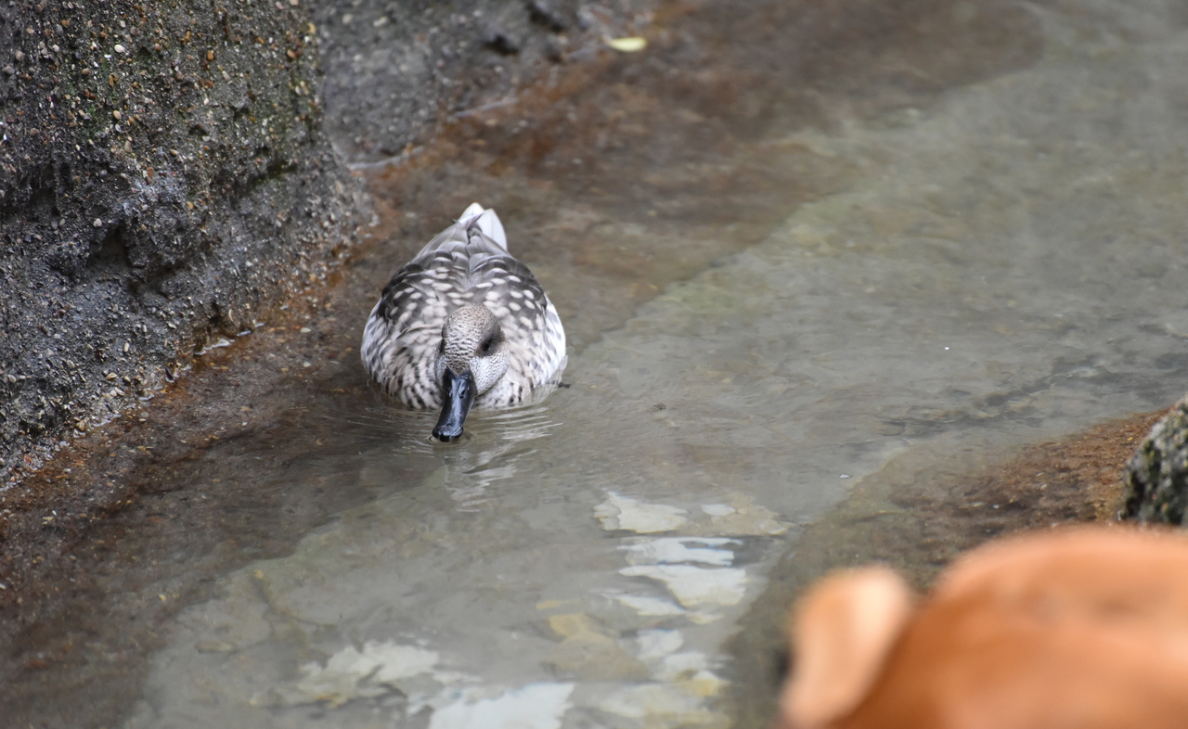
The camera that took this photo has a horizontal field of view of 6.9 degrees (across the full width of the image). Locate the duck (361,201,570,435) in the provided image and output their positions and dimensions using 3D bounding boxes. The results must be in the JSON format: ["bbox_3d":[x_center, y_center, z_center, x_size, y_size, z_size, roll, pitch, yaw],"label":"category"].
[{"bbox_3d":[-0.082,-0.017,6.296,0.131,0.117,0.320,2,20,5],"label":"duck"}]

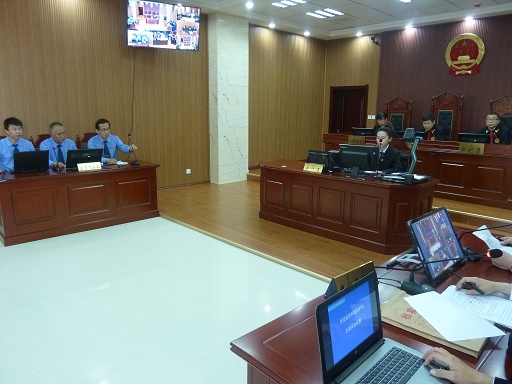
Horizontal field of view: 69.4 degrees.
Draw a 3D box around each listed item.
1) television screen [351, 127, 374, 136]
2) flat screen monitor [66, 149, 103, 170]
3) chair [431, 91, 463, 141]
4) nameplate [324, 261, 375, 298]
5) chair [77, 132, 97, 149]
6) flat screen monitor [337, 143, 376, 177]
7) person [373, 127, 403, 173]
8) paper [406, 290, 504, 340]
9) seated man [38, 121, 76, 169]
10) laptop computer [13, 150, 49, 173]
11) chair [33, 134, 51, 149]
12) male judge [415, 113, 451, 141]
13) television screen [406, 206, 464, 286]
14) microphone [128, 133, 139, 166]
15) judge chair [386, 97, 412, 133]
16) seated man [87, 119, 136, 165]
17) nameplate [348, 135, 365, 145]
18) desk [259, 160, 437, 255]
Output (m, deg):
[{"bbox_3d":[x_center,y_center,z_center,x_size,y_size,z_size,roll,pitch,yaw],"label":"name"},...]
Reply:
[{"bbox_3d":[2.079,-1.070,7.167,0.170,0.310,0.475,-11,17,-43],"label":"television screen"},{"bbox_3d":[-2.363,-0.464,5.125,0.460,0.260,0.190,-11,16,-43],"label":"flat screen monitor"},{"bbox_3d":[3.461,-1.013,6.947,0.680,1.700,0.620,-11,16,-43],"label":"chair"},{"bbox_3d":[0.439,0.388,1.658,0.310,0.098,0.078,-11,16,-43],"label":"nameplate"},{"bbox_3d":[-2.290,-0.314,5.688,0.600,1.130,0.600,-11,17,-43],"label":"chair"},{"bbox_3d":[1.247,-0.392,4.524,0.200,0.335,0.490,-11,17,-43],"label":"flat screen monitor"},{"bbox_3d":[1.685,-0.202,4.915,0.750,1.360,0.480,-11,16,-43],"label":"person"},{"bbox_3d":[0.748,0.469,1.428,0.210,0.010,0.297,-3,17,-18],"label":"paper"},{"bbox_3d":[-2.827,-0.314,5.383,0.520,1.360,0.780,-11,16,-43],"label":"seated man"},{"bbox_3d":[-2.886,-0.392,4.759,0.380,0.245,0.290,-6,14,-28],"label":"laptop computer"},{"bbox_3d":[-2.727,-0.229,5.267,0.600,1.130,0.600,-11,17,-43],"label":"chair"},{"bbox_3d":[3.194,-0.759,6.836,0.800,1.320,0.600,-11,17,-43],"label":"male judge"},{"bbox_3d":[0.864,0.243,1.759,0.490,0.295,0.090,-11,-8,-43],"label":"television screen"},{"bbox_3d":[-1.818,-0.630,5.453,0.110,0.440,0.220,-11,17,-43],"label":"microphone"},{"bbox_3d":[2.810,-1.120,7.617,0.680,1.600,0.620,-11,16,-43],"label":"judge chair"},{"bbox_3d":[-2.167,-0.404,5.587,0.660,1.350,0.750,-11,17,-43],"label":"seated man"},{"bbox_3d":[1.923,-0.973,6.984,0.090,0.150,0.360,-11,16,-43],"label":"nameplate"},{"bbox_3d":[0.952,0.109,4.880,0.830,0.760,2.470,-11,16,-43],"label":"desk"}]

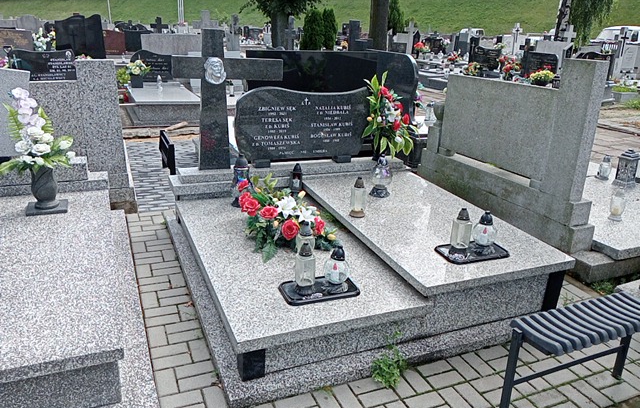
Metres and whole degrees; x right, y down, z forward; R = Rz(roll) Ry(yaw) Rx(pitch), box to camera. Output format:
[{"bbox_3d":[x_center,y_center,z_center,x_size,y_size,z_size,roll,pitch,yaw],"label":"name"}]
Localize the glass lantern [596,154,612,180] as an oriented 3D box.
[{"bbox_3d":[3.042,-0.399,5.525,0.140,0.250,0.140,-6,22,-23],"label":"glass lantern"}]

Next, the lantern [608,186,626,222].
[{"bbox_3d":[2.517,-0.008,4.357,0.130,0.280,0.130,-6,22,-23],"label":"lantern"}]

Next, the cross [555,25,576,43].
[{"bbox_3d":[6.892,-4.677,14.243,0.130,0.620,0.480,-7,22,-22],"label":"cross"}]

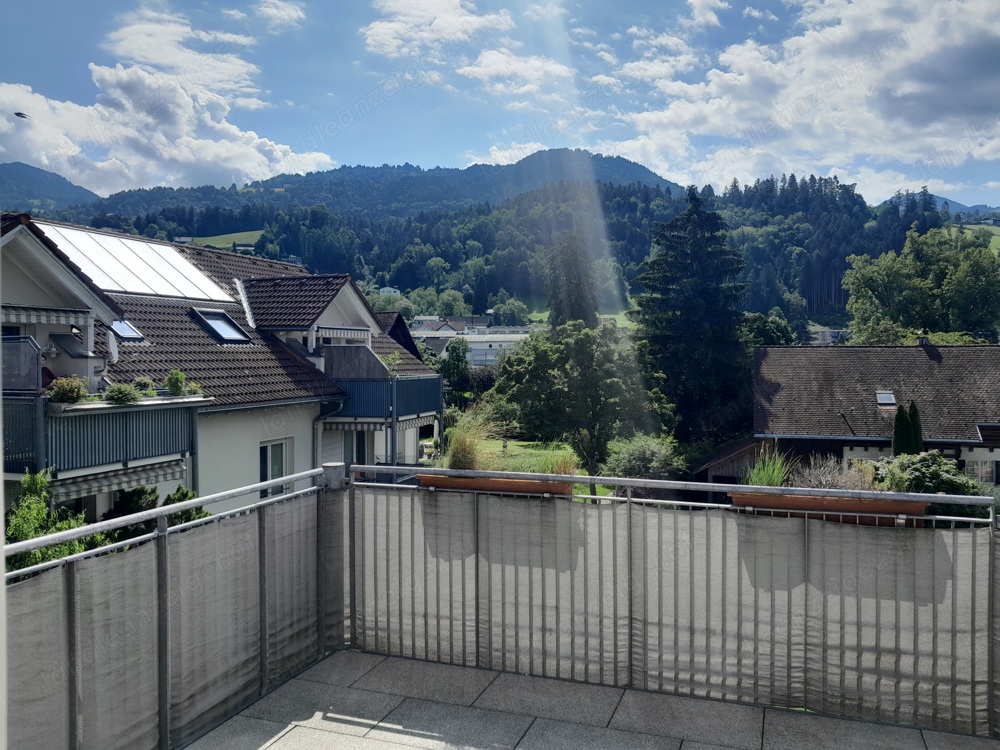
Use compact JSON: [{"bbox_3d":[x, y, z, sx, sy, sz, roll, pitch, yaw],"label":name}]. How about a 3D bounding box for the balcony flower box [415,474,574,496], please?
[{"bbox_3d":[-0.026,0.604,3.971,0.800,0.170,0.190,0,1,19],"label":"balcony flower box"}]

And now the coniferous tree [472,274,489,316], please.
[{"bbox_3d":[-7.981,-31.483,320.229,6.100,19.500,6.100,0,1,0],"label":"coniferous tree"}]

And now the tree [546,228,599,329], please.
[{"bbox_3d":[7.038,-4.839,75.217,5.200,18.500,5.200,0,1,0],"label":"tree"}]

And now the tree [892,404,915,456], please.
[{"bbox_3d":[13.420,2.883,26.045,0.800,3.800,0.800,0,1,0],"label":"tree"}]

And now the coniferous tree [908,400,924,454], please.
[{"bbox_3d":[14.194,2.851,26.846,0.780,3.950,0.780,0,1,0],"label":"coniferous tree"}]

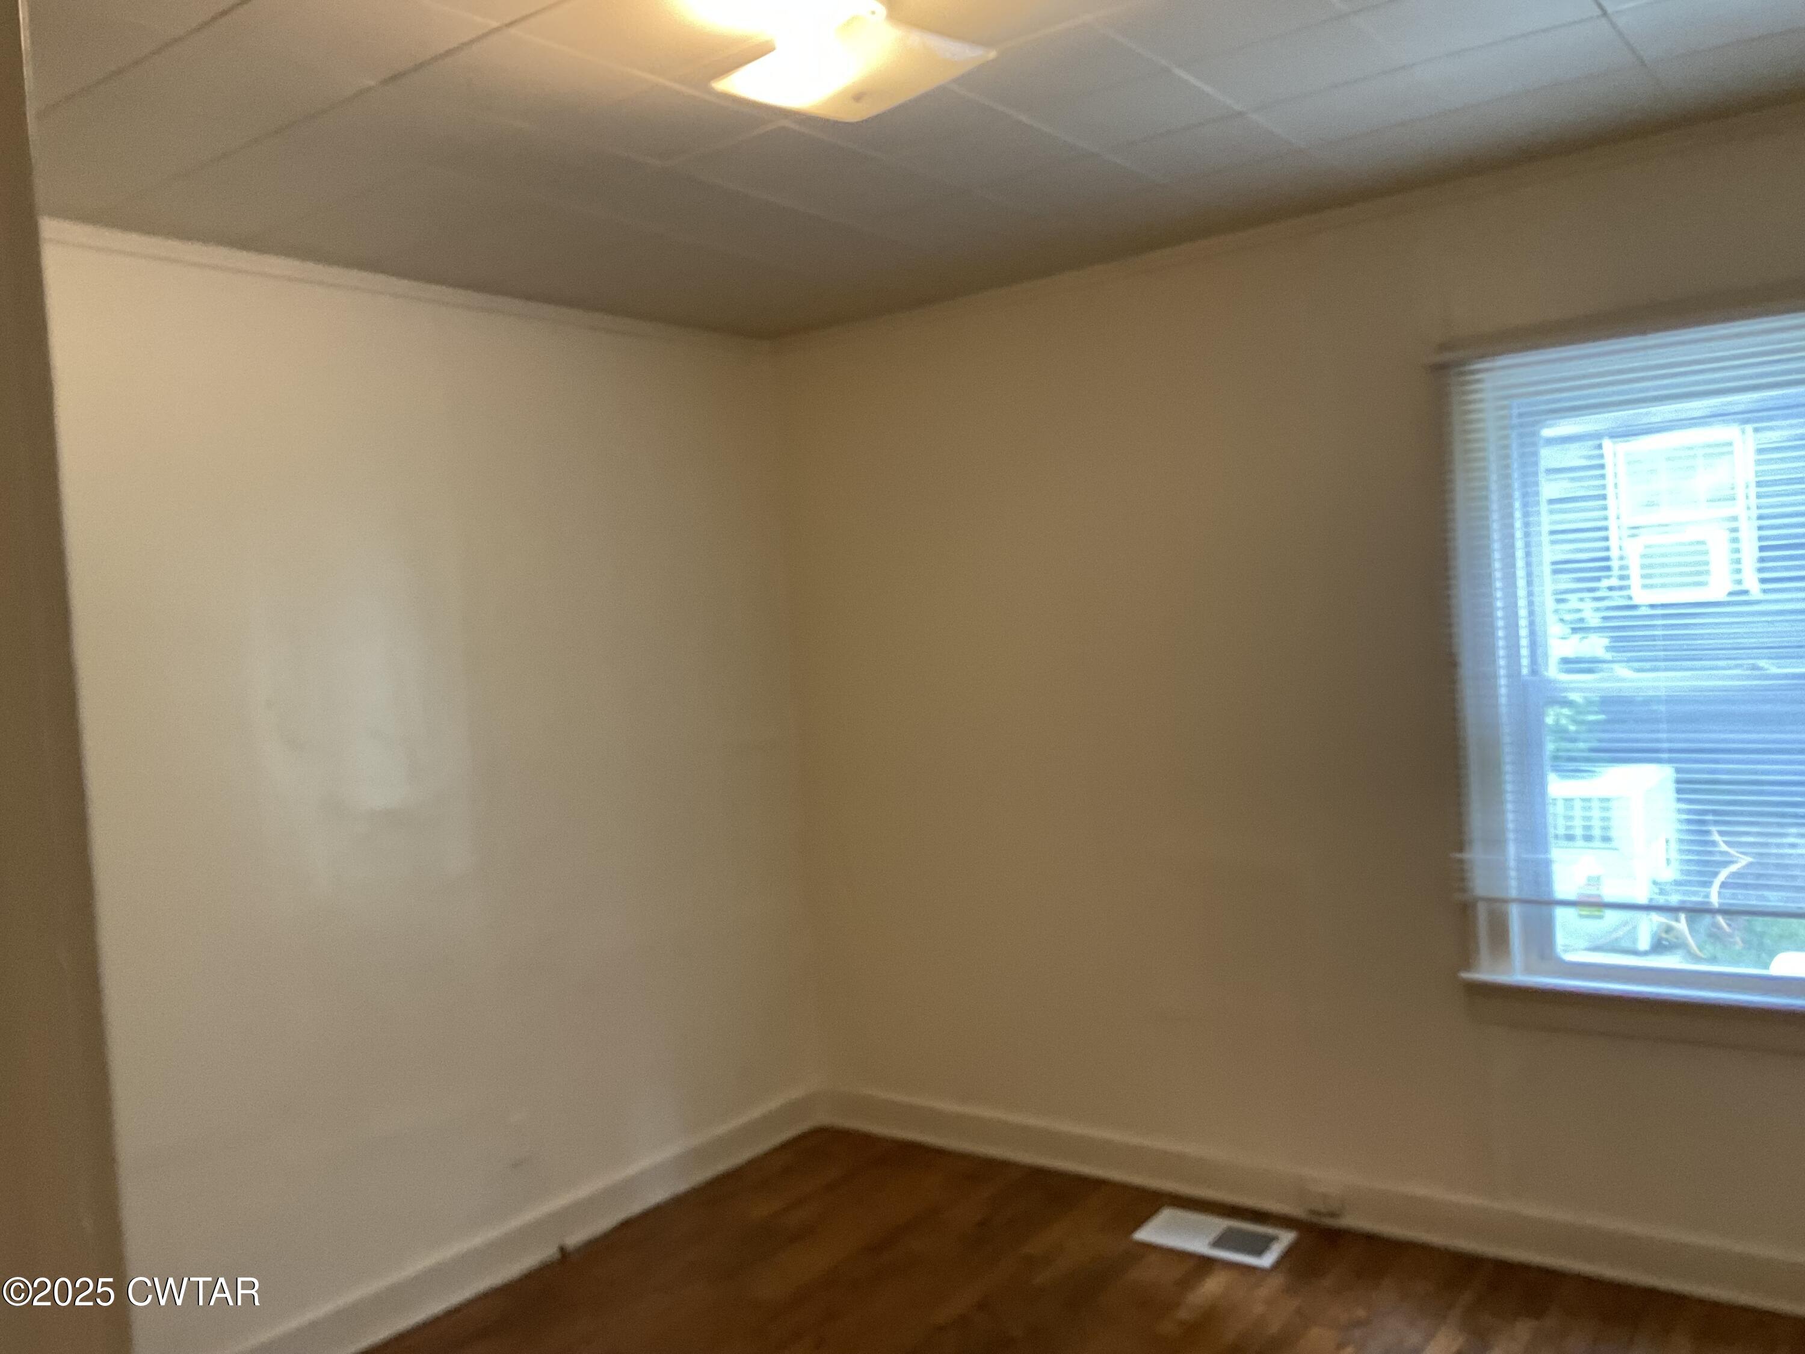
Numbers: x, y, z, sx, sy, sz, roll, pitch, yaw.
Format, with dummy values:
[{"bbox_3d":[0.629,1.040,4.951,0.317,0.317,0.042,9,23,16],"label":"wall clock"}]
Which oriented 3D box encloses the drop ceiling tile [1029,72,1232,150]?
[{"bbox_3d":[0.424,-1.033,2.758,0.305,0.017,0.305,-3,2,37],"label":"drop ceiling tile"}]

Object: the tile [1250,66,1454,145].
[{"bbox_3d":[0.850,-1.064,2.818,0.305,0.017,0.305,-3,2,37],"label":"tile"}]

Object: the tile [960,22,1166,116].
[{"bbox_3d":[0.242,-1.012,2.515,0.305,0.017,0.305,-3,2,37],"label":"tile"}]

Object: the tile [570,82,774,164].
[{"bbox_3d":[-0.427,-0.971,2.638,0.305,0.017,0.305,-3,2,37],"label":"tile"}]

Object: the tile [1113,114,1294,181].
[{"bbox_3d":[0.607,-1.053,3.002,0.305,0.017,0.305,-3,2,37],"label":"tile"}]

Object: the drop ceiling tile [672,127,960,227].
[{"bbox_3d":[-0.166,-1.001,3.013,0.305,0.017,0.610,-3,2,37],"label":"drop ceiling tile"}]

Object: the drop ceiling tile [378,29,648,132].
[{"bbox_3d":[-0.610,-0.951,2.395,0.305,0.017,0.305,-3,2,37],"label":"drop ceiling tile"}]

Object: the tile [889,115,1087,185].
[{"bbox_3d":[0.181,-1.022,2.942,0.305,0.017,0.305,-3,2,37],"label":"tile"}]

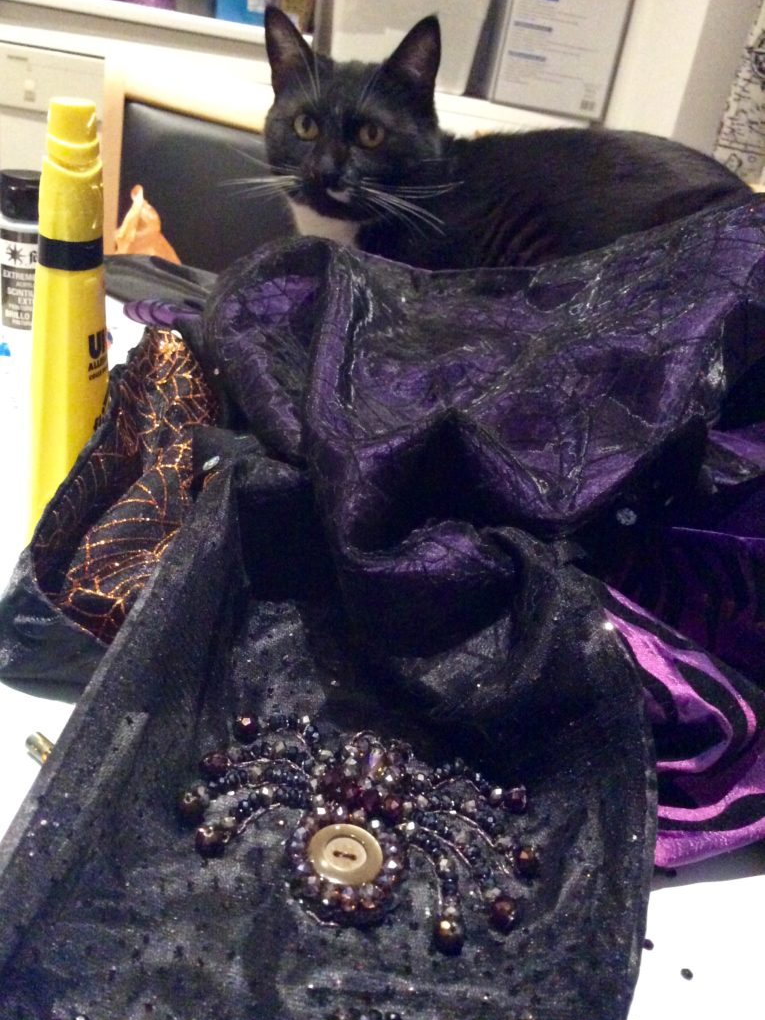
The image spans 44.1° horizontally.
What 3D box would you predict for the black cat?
[{"bbox_3d":[0.102,-0.215,0.669,0.390,0.193,0.180,-5,28,-28],"label":"black cat"}]

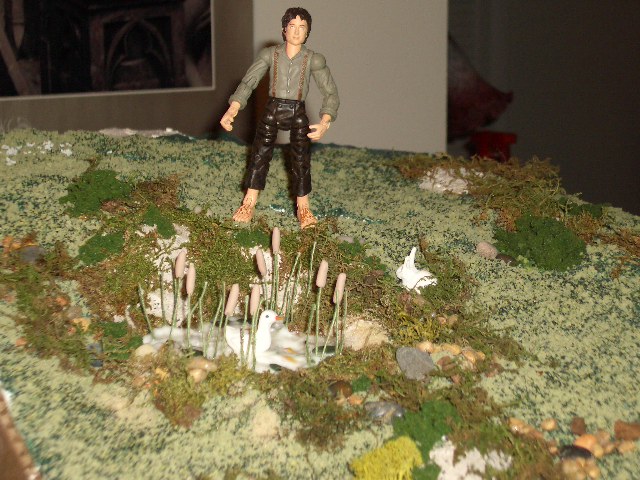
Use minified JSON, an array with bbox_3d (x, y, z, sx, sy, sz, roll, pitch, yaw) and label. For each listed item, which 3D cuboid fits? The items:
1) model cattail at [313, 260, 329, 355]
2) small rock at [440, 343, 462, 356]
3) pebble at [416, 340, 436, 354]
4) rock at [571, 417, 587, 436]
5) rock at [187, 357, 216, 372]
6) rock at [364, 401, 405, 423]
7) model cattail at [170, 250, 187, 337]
[{"bbox_3d":[0.000,0.031,0.635,0.007,0.044,0.006,0,10,0],"label":"model cattail"},{"bbox_3d":[0.057,0.048,0.595,0.009,0.006,0.007,0,14,0],"label":"small rock"},{"bbox_3d":[0.046,0.047,0.597,0.009,0.006,0.007,0,14,0],"label":"pebble"},{"bbox_3d":[0.109,0.078,0.576,0.007,0.007,0.007,0,10,0],"label":"rock"},{"bbox_3d":[-0.050,0.053,0.575,0.013,0.006,0.009,0,14,0],"label":"rock"},{"bbox_3d":[0.026,0.068,0.545,0.016,0.008,0.011,0,14,0],"label":"rock"},{"bbox_3d":[-0.064,0.024,0.614,0.005,0.040,0.005,8,14,-2],"label":"model cattail"}]

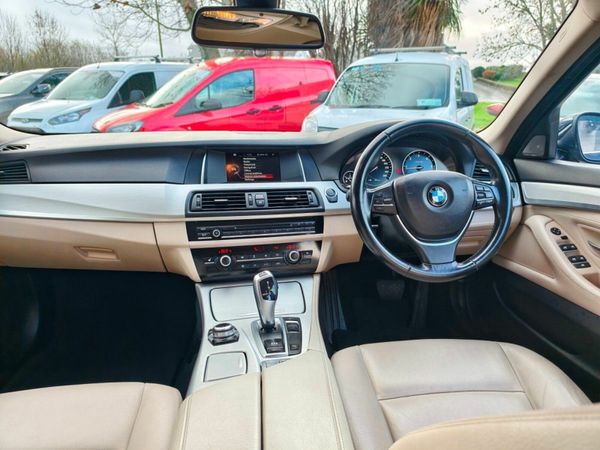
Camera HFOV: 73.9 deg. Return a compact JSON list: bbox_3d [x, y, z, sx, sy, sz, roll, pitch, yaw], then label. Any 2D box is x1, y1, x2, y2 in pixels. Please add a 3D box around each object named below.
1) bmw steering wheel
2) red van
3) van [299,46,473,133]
[{"bbox_3d":[0.303,-0.057,0.927,0.380,0.380,0.100,-2,-7,-6],"label":"bmw steering wheel"},{"bbox_3d":[-1.343,-1.870,6.796,4.160,1.760,1.850,-14,23,-36],"label":"red van"},{"bbox_3d":[1.571,-1.705,6.105,1.950,1.870,4.330,9,20,25],"label":"van"}]

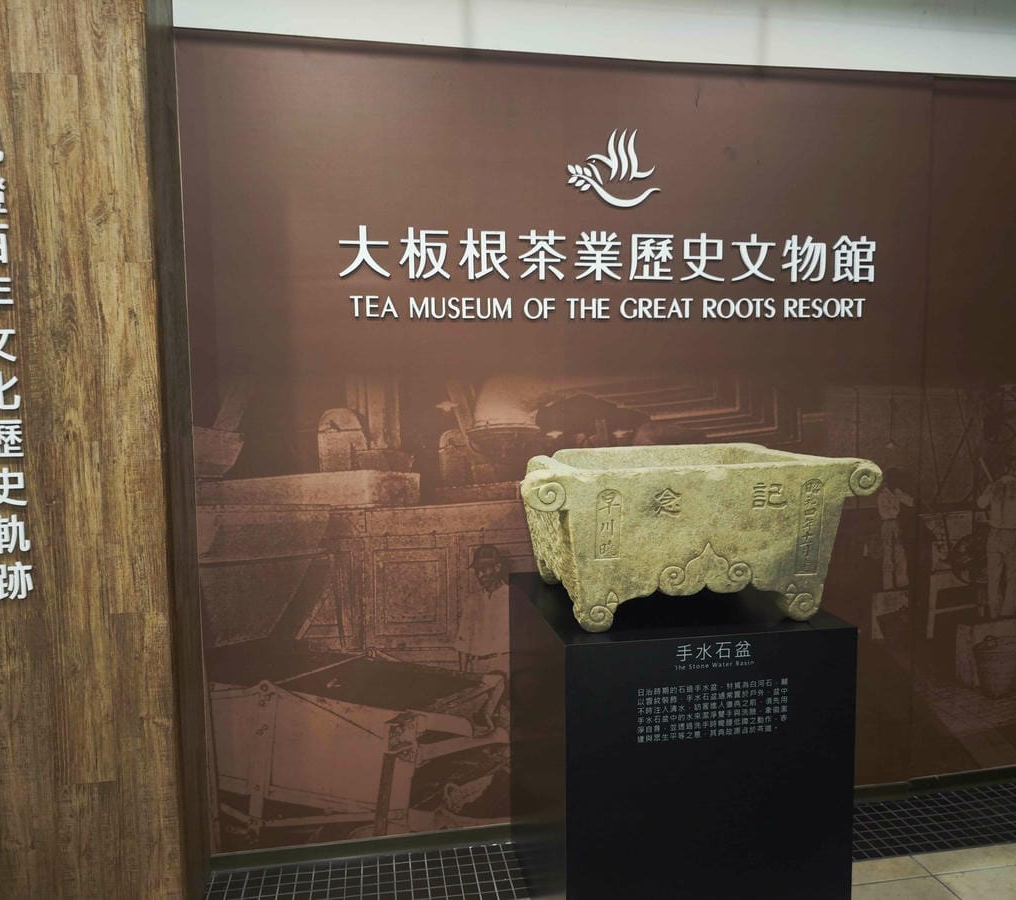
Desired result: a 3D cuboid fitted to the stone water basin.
[{"bbox_3d":[0.434,0.213,2.230,0.915,0.410,0.605,-2,5,-10],"label":"stone water basin"}]

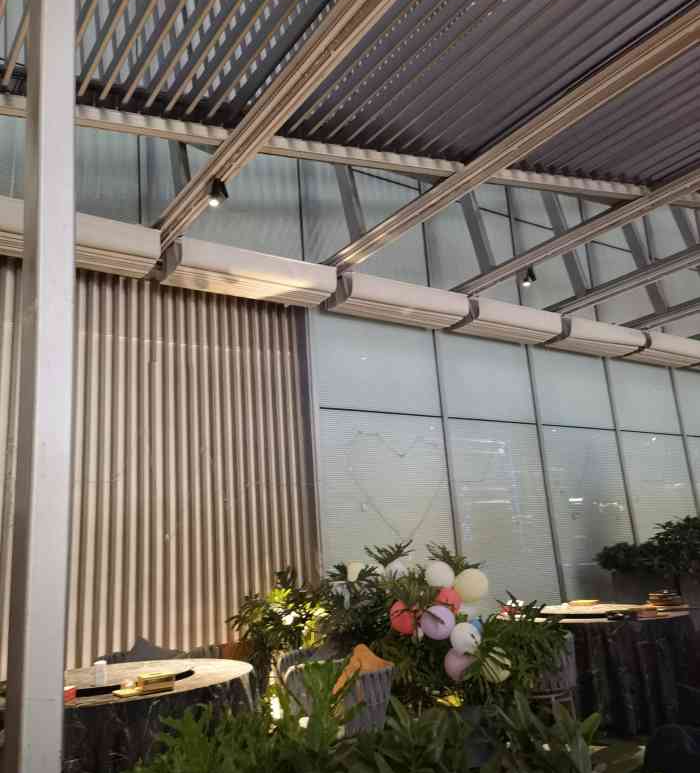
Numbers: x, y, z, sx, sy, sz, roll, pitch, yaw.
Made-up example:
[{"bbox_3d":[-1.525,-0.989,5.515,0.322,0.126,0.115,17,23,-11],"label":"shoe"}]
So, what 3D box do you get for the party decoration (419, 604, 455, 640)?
[{"bbox_3d":[0.559,1.524,4.700,0.232,0.232,0.232,-6,-15,5],"label":"party decoration"}]

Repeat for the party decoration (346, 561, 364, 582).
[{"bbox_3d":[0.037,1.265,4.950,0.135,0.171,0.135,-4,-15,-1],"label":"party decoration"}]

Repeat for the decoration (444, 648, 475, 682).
[{"bbox_3d":[0.700,1.783,4.650,0.192,0.217,0.192,-6,-15,6],"label":"decoration"}]

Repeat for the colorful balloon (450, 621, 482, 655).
[{"bbox_3d":[0.744,1.604,4.650,0.204,0.217,0.204,-6,-15,7],"label":"colorful balloon"}]

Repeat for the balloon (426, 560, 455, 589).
[{"bbox_3d":[0.603,1.253,4.850,0.187,0.187,0.187,-6,-15,6],"label":"balloon"}]

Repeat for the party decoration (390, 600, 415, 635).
[{"bbox_3d":[0.349,1.508,4.750,0.170,0.222,0.170,-5,-15,3],"label":"party decoration"}]

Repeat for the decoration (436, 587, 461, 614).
[{"bbox_3d":[0.650,1.411,4.800,0.158,0.185,0.185,-6,-15,6],"label":"decoration"}]

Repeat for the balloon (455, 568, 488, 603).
[{"bbox_3d":[0.801,1.312,4.800,0.224,0.224,0.224,-6,-16,8],"label":"balloon"}]

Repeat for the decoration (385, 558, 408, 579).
[{"bbox_3d":[0.316,1.245,4.950,0.163,0.150,0.163,-5,-15,2],"label":"decoration"}]

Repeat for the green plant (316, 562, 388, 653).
[{"bbox_3d":[0.017,1.510,4.950,0.490,0.613,0.465,-4,-15,-1],"label":"green plant"}]

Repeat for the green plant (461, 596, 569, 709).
[{"bbox_3d":[1.057,1.706,4.650,0.703,0.714,0.668,-7,-16,10],"label":"green plant"}]

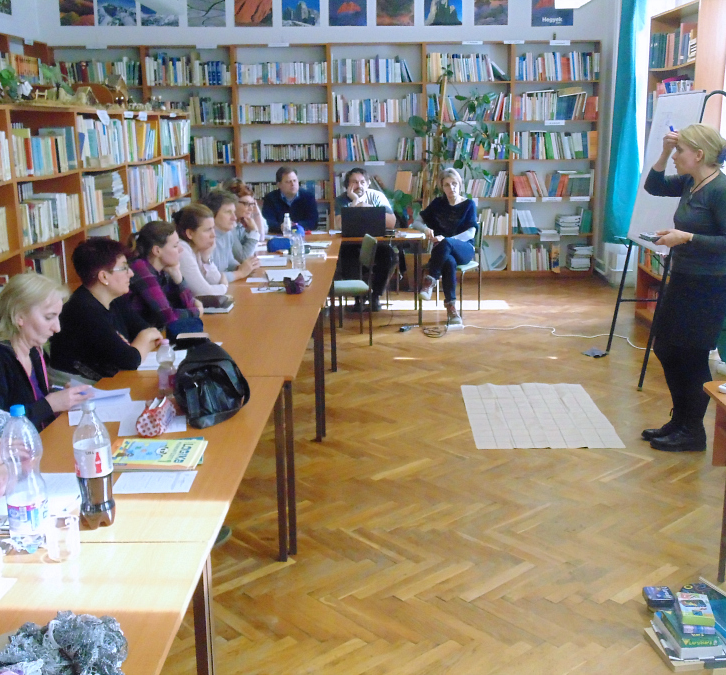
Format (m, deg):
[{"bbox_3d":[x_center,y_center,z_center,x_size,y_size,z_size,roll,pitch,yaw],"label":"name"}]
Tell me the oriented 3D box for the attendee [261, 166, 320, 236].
[{"bbox_3d":[-0.667,-0.955,8.462,0.565,1.299,0.734,-2,14,-6],"label":"attendee"}]

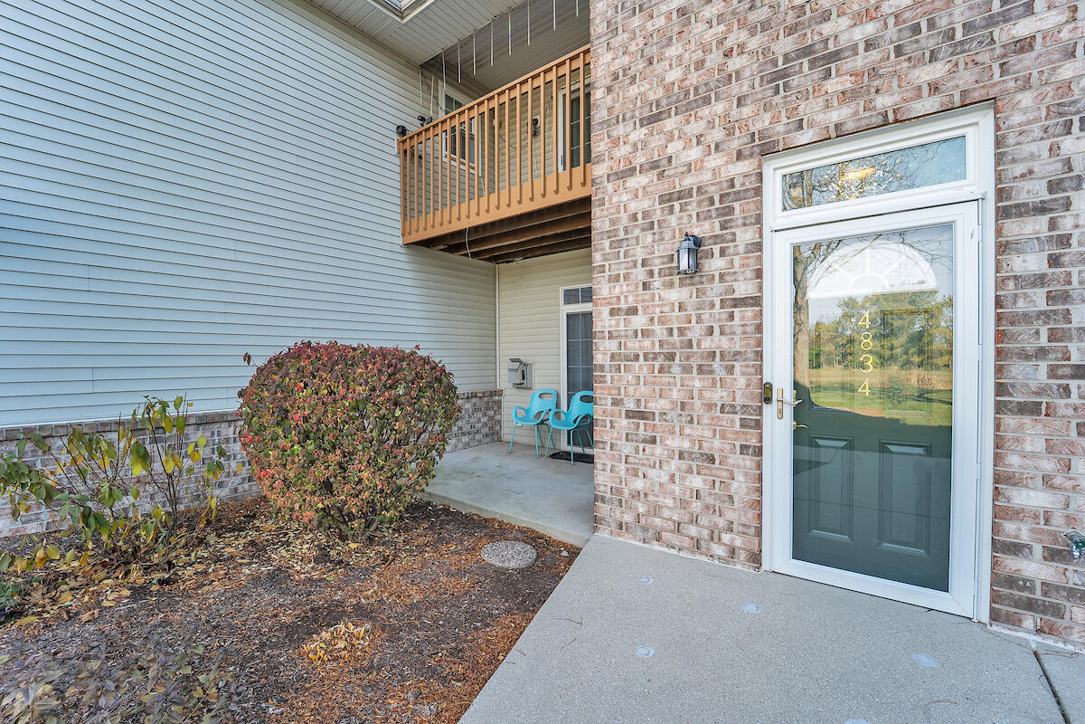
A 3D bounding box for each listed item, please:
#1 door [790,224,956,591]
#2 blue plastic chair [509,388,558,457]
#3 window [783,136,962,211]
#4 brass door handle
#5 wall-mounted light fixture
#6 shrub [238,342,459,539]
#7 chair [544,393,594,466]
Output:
[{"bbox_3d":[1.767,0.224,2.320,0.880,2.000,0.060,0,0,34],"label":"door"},{"bbox_3d":[-0.115,0.836,5.850,0.600,0.840,0.550,0,0,37],"label":"blue plastic chair"},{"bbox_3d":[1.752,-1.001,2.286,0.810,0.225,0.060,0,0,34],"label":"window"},{"bbox_3d":[1.426,0.247,2.435,0.135,0.180,0.075,0,0,34],"label":"brass door handle"},{"bbox_3d":[0.933,-0.671,2.670,0.130,0.265,0.210,0,0,34],"label":"wall-mounted light fixture"},{"bbox_3d":[-1.400,0.610,3.240,1.460,1.440,1.460,0,0,-23],"label":"shrub"},{"bbox_3d":[0.385,0.836,5.500,0.600,0.840,0.550,0,0,41],"label":"chair"}]

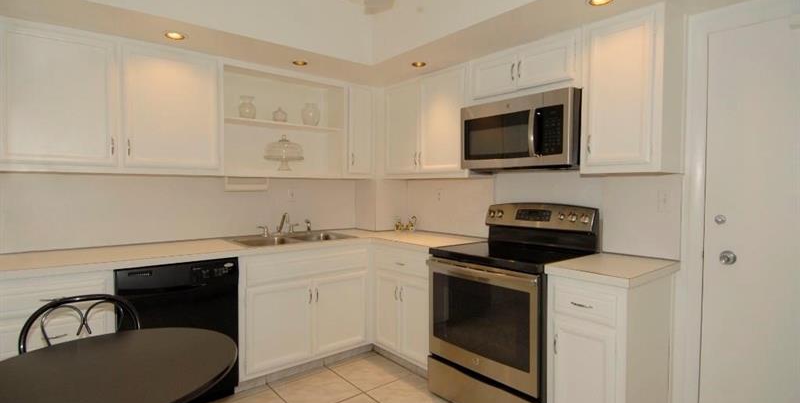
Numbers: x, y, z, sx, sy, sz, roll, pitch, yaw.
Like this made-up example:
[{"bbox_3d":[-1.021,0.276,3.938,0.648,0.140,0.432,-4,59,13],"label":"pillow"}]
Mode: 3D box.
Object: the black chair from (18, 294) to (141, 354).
[{"bbox_3d":[-1.173,0.812,1.484,0.400,0.840,0.450,-1,2,-34],"label":"black chair"}]

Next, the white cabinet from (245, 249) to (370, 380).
[{"bbox_3d":[-0.787,0.700,2.997,0.990,0.789,0.619,-1,2,-40],"label":"white cabinet"}]

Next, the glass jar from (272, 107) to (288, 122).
[{"bbox_3d":[-0.918,-0.658,3.074,0.120,0.143,0.120,0,2,0],"label":"glass jar"}]

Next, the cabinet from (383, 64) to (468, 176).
[{"bbox_3d":[0.269,-0.564,3.146,0.314,0.772,0.935,-1,2,-40],"label":"cabinet"}]

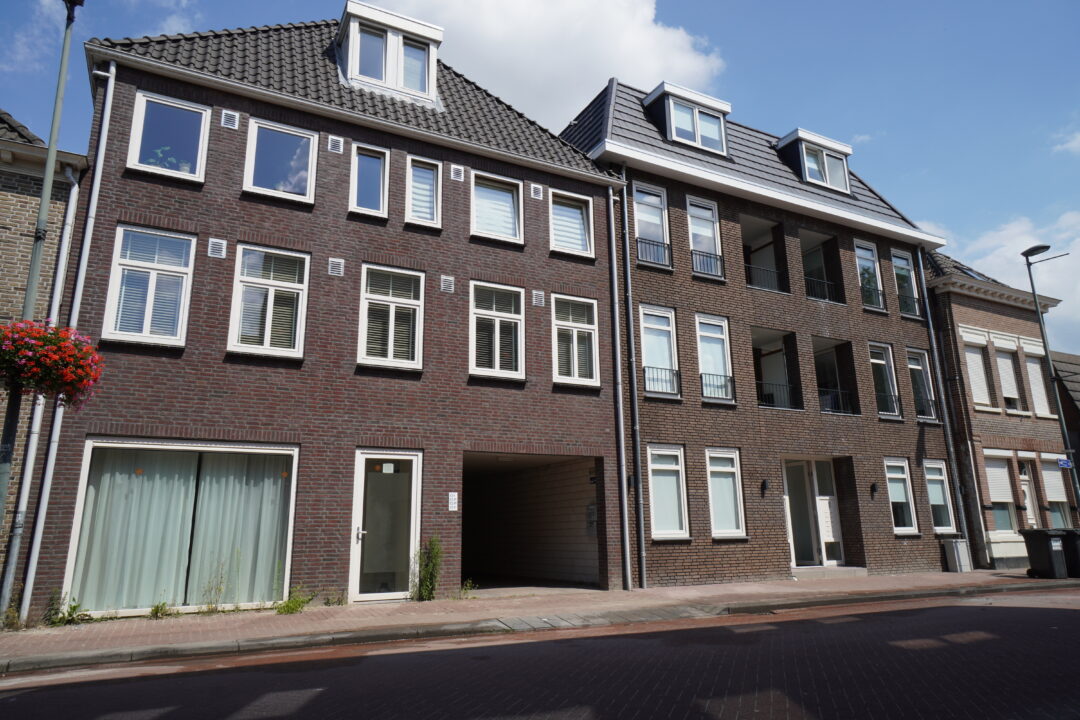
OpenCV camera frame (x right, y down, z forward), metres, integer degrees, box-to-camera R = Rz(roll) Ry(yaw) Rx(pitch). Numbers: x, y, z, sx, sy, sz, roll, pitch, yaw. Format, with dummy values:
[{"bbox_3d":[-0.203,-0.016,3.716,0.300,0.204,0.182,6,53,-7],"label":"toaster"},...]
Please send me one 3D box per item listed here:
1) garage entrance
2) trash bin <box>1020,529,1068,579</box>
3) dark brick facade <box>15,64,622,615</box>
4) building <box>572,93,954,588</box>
[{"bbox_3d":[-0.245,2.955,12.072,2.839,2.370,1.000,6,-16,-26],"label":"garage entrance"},{"bbox_3d":[11.743,4.470,15.239,0.580,1.070,0.730,4,-15,-16],"label":"trash bin"},{"bbox_3d":[-2.636,-0.163,11.331,9.267,8.116,0.600,6,-16,-26],"label":"dark brick facade"},{"bbox_3d":[4.371,-0.209,19.698,11.395,12.309,9.480,6,-16,-26],"label":"building"}]

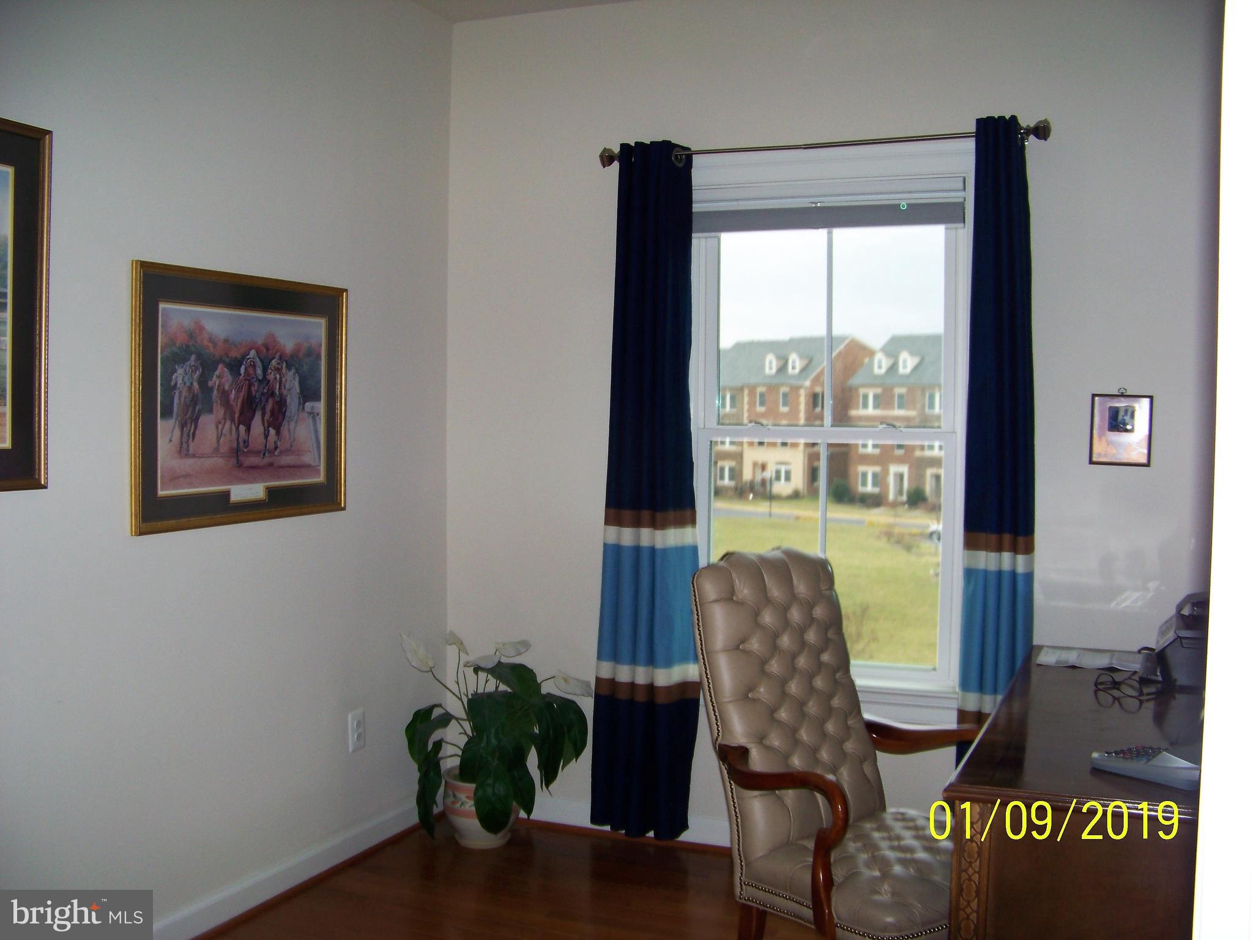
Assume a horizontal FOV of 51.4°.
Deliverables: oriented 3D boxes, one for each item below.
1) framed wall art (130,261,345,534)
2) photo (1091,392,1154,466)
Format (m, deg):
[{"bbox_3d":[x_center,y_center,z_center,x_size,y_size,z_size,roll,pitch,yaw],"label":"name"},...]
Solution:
[{"bbox_3d":[-1.003,-0.187,3.487,0.028,0.654,0.853,2,3,22],"label":"framed wall art"},{"bbox_3d":[1.393,-0.113,3.668,0.160,0.203,0.018,2,3,22],"label":"photo"}]

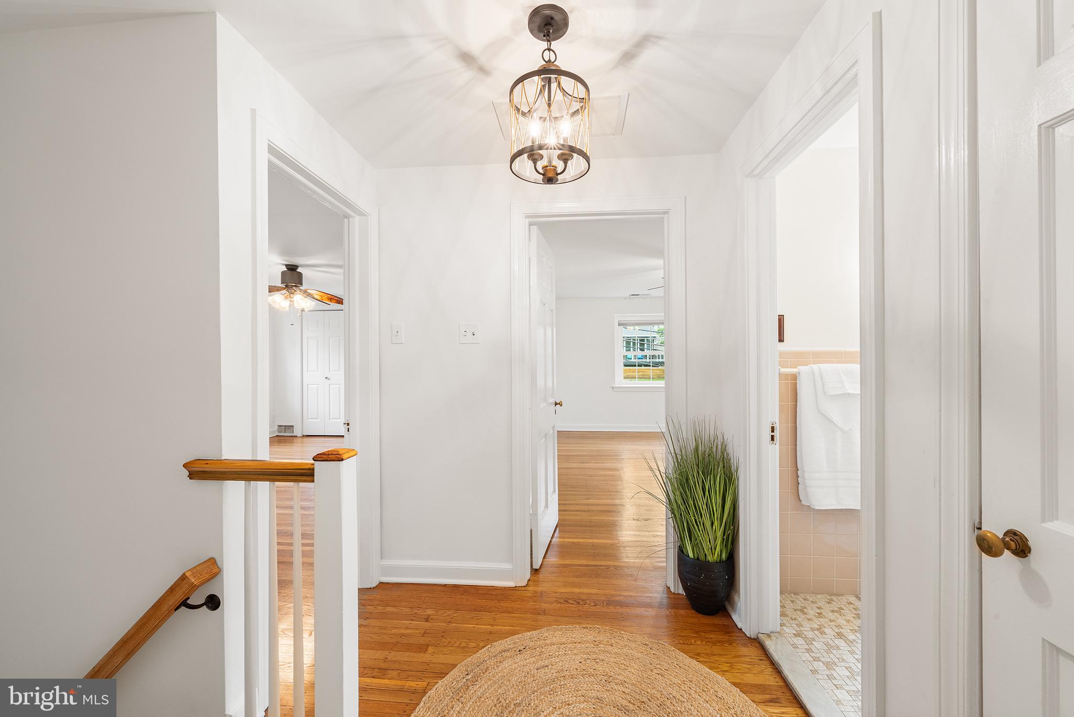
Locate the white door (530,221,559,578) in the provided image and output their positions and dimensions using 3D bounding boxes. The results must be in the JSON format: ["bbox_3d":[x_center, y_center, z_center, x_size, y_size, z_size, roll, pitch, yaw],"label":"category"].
[{"bbox_3d":[0.064,0.234,2.675,0.040,2.040,0.730,0,0,12],"label":"white door"}]

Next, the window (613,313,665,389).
[{"bbox_3d":[1.899,-0.130,6.787,1.080,1.280,0.120,0,0,5],"label":"window"}]

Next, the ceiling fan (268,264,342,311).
[{"bbox_3d":[-2.755,-0.793,4.373,1.320,0.530,1.320,0,0,5],"label":"ceiling fan"}]

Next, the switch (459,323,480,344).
[{"bbox_3d":[-0.378,-0.139,2.177,0.117,0.117,0.012,0,0,5],"label":"switch"}]

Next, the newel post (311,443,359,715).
[{"bbox_3d":[-0.580,0.770,1.135,0.088,1.006,0.088,0,0,5],"label":"newel post"}]

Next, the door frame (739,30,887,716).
[{"bbox_3d":[0.963,0.202,1.373,0.150,2.122,0.815,0,0,5],"label":"door frame"}]

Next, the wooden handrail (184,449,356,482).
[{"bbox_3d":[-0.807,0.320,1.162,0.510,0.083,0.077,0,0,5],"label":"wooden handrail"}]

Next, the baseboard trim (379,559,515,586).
[{"bbox_3d":[-0.514,1.204,2.186,0.770,0.138,0.022,0,0,5],"label":"baseboard trim"}]

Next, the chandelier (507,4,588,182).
[{"bbox_3d":[0.039,-0.821,1.241,0.260,0.510,0.260,0,0,5],"label":"chandelier"}]

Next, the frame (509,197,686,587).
[{"bbox_3d":[0.337,0.206,2.179,0.944,2.122,0.150,0,0,5],"label":"frame"}]

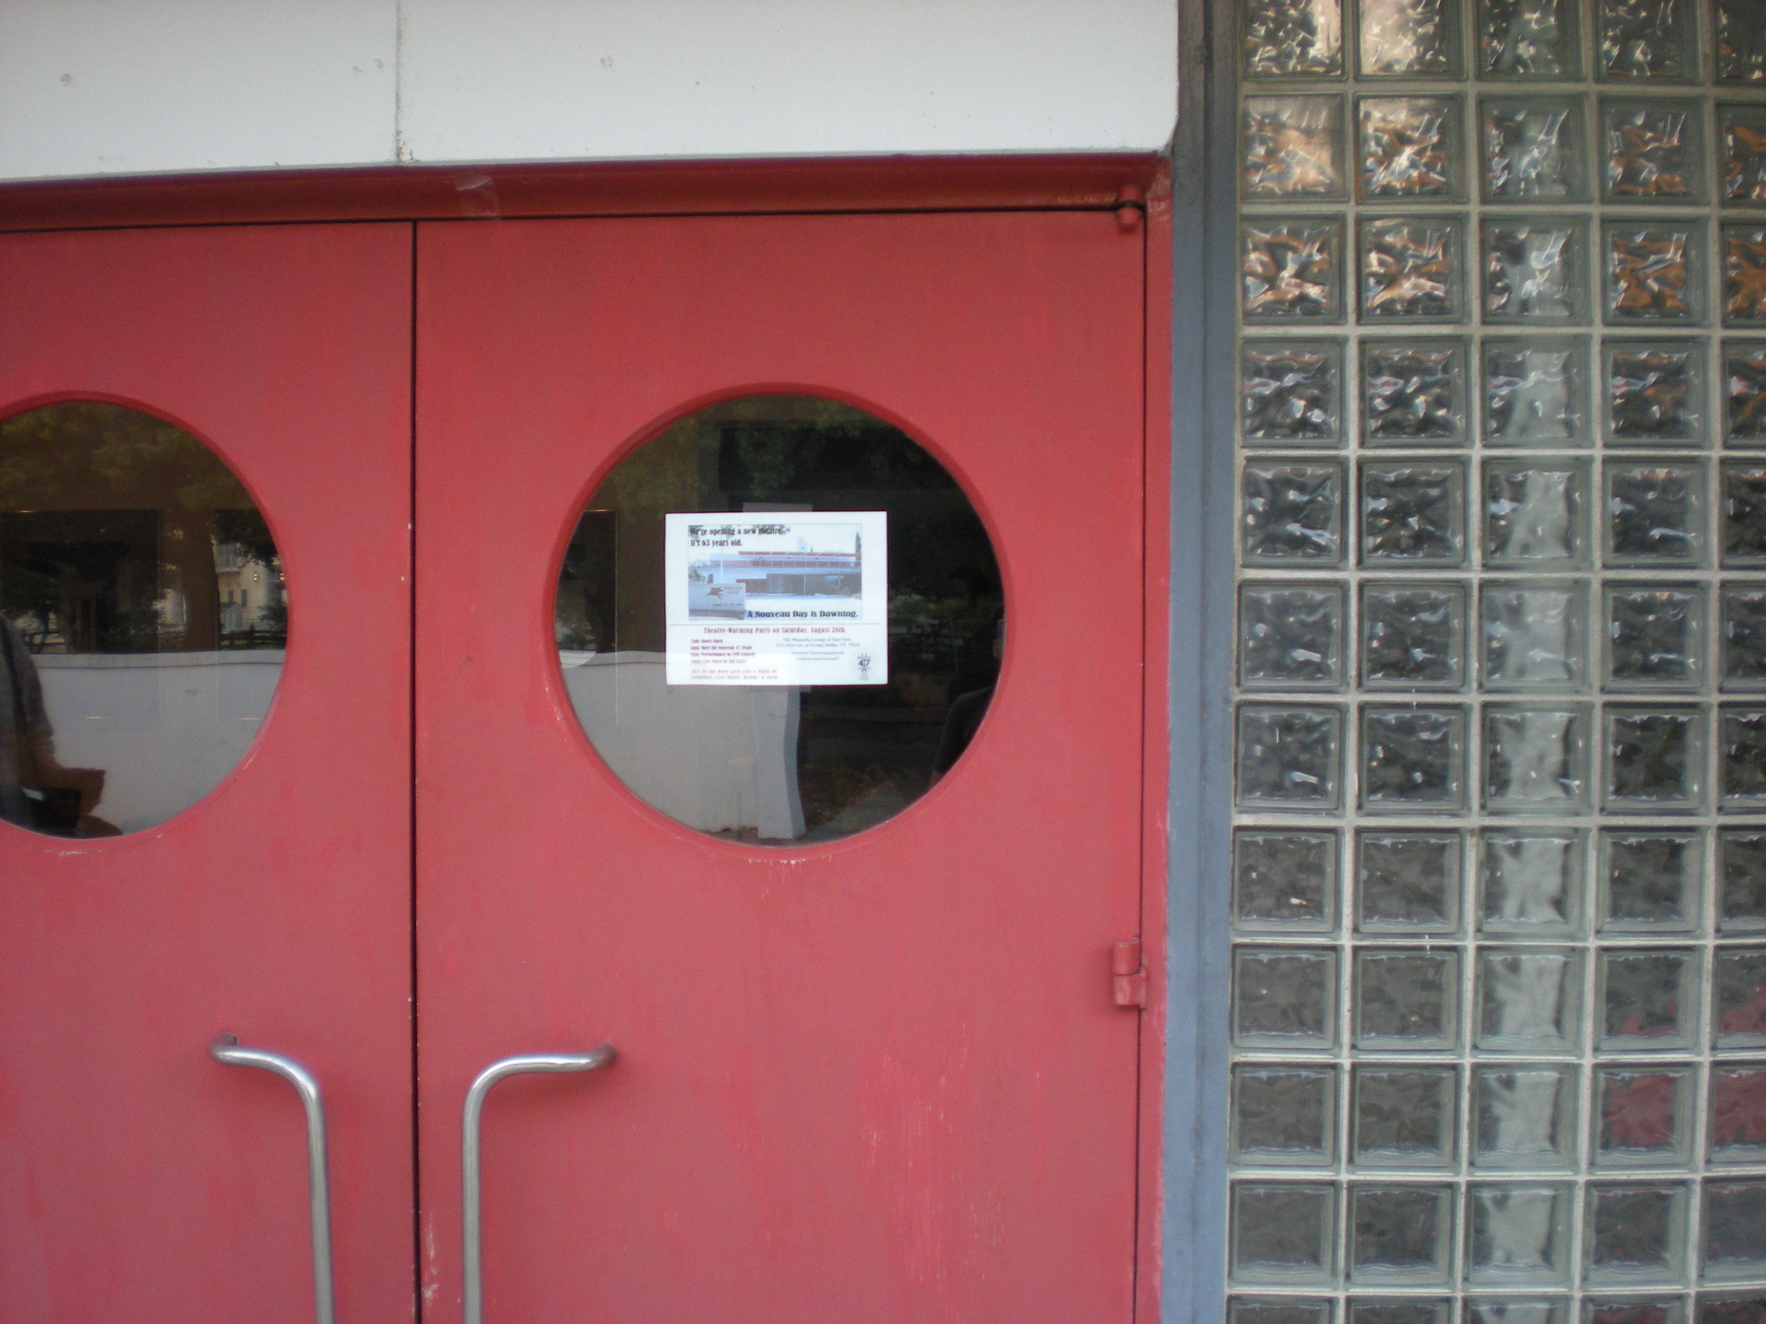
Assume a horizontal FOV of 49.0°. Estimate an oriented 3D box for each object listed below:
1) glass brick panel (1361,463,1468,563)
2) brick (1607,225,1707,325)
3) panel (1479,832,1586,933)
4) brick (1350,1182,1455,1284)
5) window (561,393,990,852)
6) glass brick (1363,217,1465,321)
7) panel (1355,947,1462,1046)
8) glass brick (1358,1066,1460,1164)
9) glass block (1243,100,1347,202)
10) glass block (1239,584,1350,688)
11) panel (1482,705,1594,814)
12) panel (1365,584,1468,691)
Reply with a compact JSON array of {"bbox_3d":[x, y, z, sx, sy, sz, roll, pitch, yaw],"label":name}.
[{"bbox_3d":[0.656,-0.184,2.425,0.140,0.140,0.085,0,1,3],"label":"glass brick panel"},{"bbox_3d":[0.946,-0.475,2.411,0.140,0.140,0.090,0,1,4],"label":"brick"},{"bbox_3d":[0.807,0.271,2.446,0.142,0.142,0.090,0,2,4],"label":"panel"},{"bbox_3d":[0.648,0.709,2.453,0.140,0.140,0.090,0,1,4],"label":"brick"},{"bbox_3d":[-0.131,-0.053,2.431,0.565,0.565,0.045,0,1,3],"label":"window"},{"bbox_3d":[0.657,-0.486,2.433,0.142,0.142,0.090,0,2,4],"label":"glass brick"},{"bbox_3d":[0.654,0.414,2.447,0.140,0.140,0.090,0,1,4],"label":"panel"},{"bbox_3d":[0.653,0.562,2.450,0.140,0.140,0.090,0,1,4],"label":"glass brick"},{"bbox_3d":[0.513,-0.635,2.436,0.140,0.140,0.090,0,1,4],"label":"glass block"},{"bbox_3d":[0.516,-0.034,2.468,0.143,0.143,0.088,0,2,4],"label":"glass block"},{"bbox_3d":[0.808,0.117,2.422,0.140,0.140,0.085,0,1,3],"label":"panel"},{"bbox_3d":[0.659,-0.034,2.428,0.140,0.140,0.085,0,1,3],"label":"panel"}]

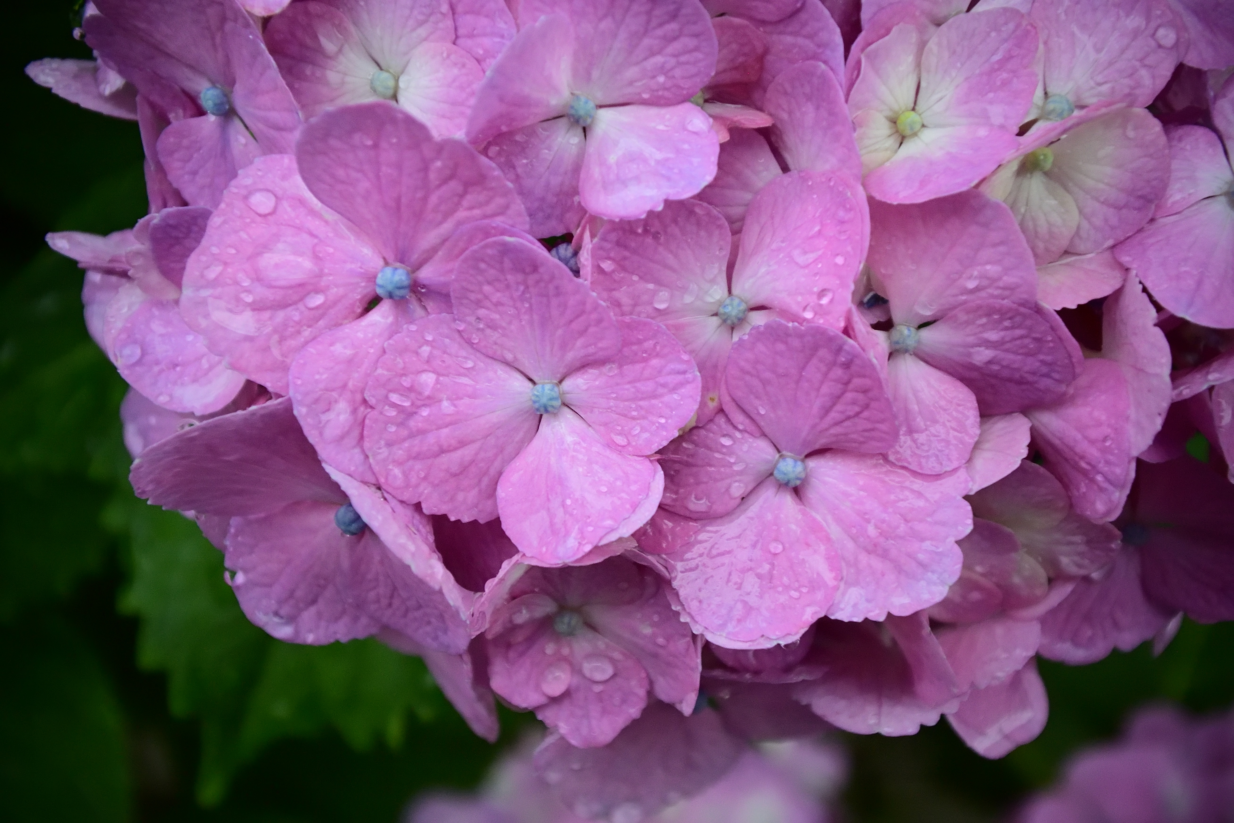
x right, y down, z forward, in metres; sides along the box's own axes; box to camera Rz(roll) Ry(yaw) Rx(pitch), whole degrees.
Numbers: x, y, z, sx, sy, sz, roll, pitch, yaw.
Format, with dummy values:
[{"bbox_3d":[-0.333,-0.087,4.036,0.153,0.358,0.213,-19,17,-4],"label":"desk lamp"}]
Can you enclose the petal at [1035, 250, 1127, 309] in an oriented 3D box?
[{"bbox_3d":[0.077,-0.024,0.262,0.016,0.014,0.010,0,0,-6],"label":"petal"}]

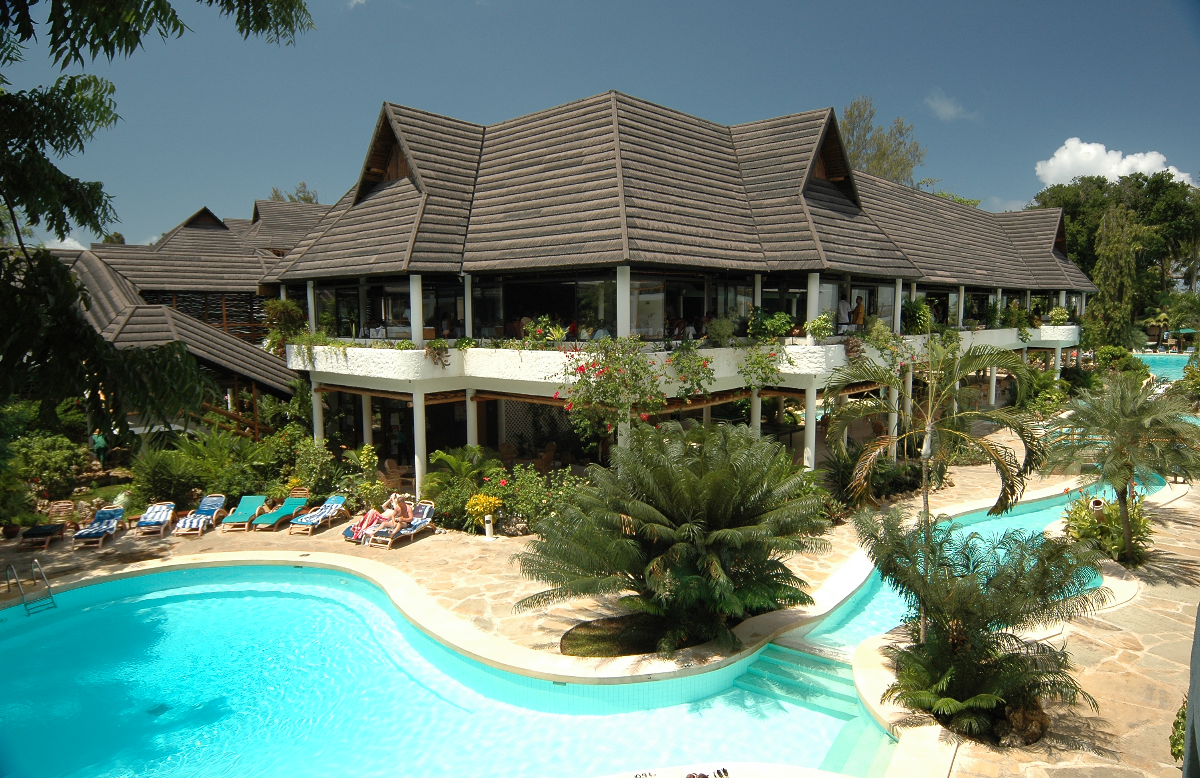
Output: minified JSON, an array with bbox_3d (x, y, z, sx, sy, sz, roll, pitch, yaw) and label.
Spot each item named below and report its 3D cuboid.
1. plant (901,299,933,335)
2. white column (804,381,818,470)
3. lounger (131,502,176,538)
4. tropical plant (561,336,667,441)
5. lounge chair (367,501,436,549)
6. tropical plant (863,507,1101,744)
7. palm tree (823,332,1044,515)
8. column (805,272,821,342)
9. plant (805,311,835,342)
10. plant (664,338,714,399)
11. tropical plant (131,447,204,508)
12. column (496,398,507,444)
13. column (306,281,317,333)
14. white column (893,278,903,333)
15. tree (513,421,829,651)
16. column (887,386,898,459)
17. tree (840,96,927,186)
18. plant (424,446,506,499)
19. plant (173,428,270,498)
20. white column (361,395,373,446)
[{"bbox_3d":[14.017,-3.135,32.458,1.400,1.650,1.300,2,6,23],"label":"plant"},{"bbox_3d":[6.837,1.690,23.800,0.360,3.600,0.360,0,6,0],"label":"white column"},{"bbox_3d":[-13.035,3.841,21.543,0.680,0.680,1.900,-2,6,-18],"label":"lounger"},{"bbox_3d":[0.367,-0.038,19.801,2.750,2.750,1.700,0,6,0],"label":"tropical plant"},{"bbox_3d":[-5.529,3.799,20.548,0.680,0.880,1.900,3,7,30],"label":"lounge chair"},{"bbox_3d":[5.826,3.462,11.200,3.400,2.700,3.200,0,6,0],"label":"tropical plant"},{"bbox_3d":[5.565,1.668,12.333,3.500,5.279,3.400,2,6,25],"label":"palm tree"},{"bbox_3d":[6.550,-2.385,22.506,0.350,2.289,0.350,5,8,43],"label":"column"},{"bbox_3d":[6.599,-1.821,21.900,0.850,0.980,0.800,0,6,0],"label":"plant"},{"bbox_3d":[2.346,-0.516,19.200,0.750,1.600,1.200,5,8,43],"label":"plant"},{"bbox_3d":[-13.908,2.772,23.500,2.100,1.850,2.000,0,6,0],"label":"tropical plant"},{"bbox_3d":[-4.031,1.235,30.000,0.320,3.400,0.320,0,6,0],"label":"column"},{"bbox_3d":[-10.150,-2.638,25.824,0.210,2.239,0.210,-6,8,-43],"label":"column"},{"bbox_3d":[10.730,-2.837,26.320,0.210,2.239,0.210,5,8,43],"label":"white column"},{"bbox_3d":[1.287,2.556,13.500,5.300,3.400,5.000,0,6,0],"label":"tree"},{"bbox_3d":[11.596,1.210,29.000,0.350,3.400,0.350,0,6,0],"label":"column"},{"bbox_3d":[18.457,-8.918,48.000,7.000,19.500,7.000,0,6,0],"label":"tree"},{"bbox_3d":[-4.319,2.674,23.200,2.400,1.750,2.100,0,6,0],"label":"plant"},{"bbox_3d":[-13.334,2.574,25.794,3.300,2.400,2.500,-3,7,-28],"label":"plant"},{"bbox_3d":[-9.253,1.433,29.197,0.355,3.550,0.355,0,6,0],"label":"white column"}]

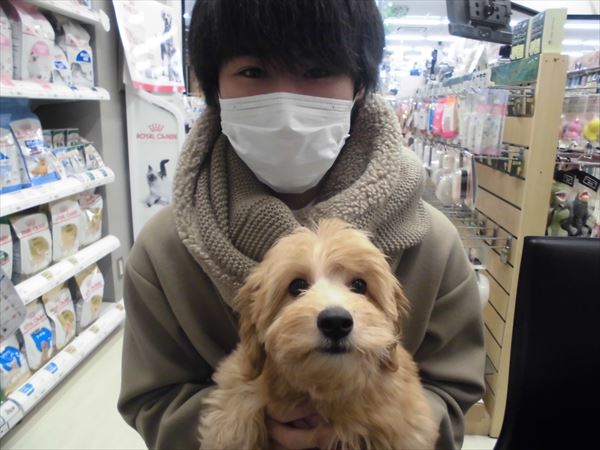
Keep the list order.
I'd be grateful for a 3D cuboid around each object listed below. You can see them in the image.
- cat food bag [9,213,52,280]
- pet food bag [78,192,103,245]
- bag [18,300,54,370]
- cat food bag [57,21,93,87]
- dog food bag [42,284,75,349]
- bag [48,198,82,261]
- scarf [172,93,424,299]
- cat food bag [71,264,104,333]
[{"bbox_3d":[-1.141,0.083,1.885,0.085,0.250,0.175,4,15,12],"label":"cat food bag"},{"bbox_3d":[-1.103,-0.020,2.280,0.085,0.255,0.175,4,15,12],"label":"pet food bag"},{"bbox_3d":[-1.155,0.474,1.929,0.085,0.260,0.175,3,15,10],"label":"bag"},{"bbox_3d":[-1.096,-0.811,2.145,0.095,0.295,0.190,3,15,9],"label":"cat food bag"},{"bbox_3d":[-1.138,0.430,2.092,0.085,0.265,0.175,3,15,10],"label":"dog food bag"},{"bbox_3d":[-1.122,0.027,2.081,0.085,0.262,0.175,3,15,10],"label":"bag"},{"bbox_3d":[0.004,-0.046,0.559,0.300,0.230,0.240,0,14,0],"label":"scarf"},{"bbox_3d":[-1.114,0.363,2.342,0.085,0.262,0.175,3,15,11],"label":"cat food bag"}]

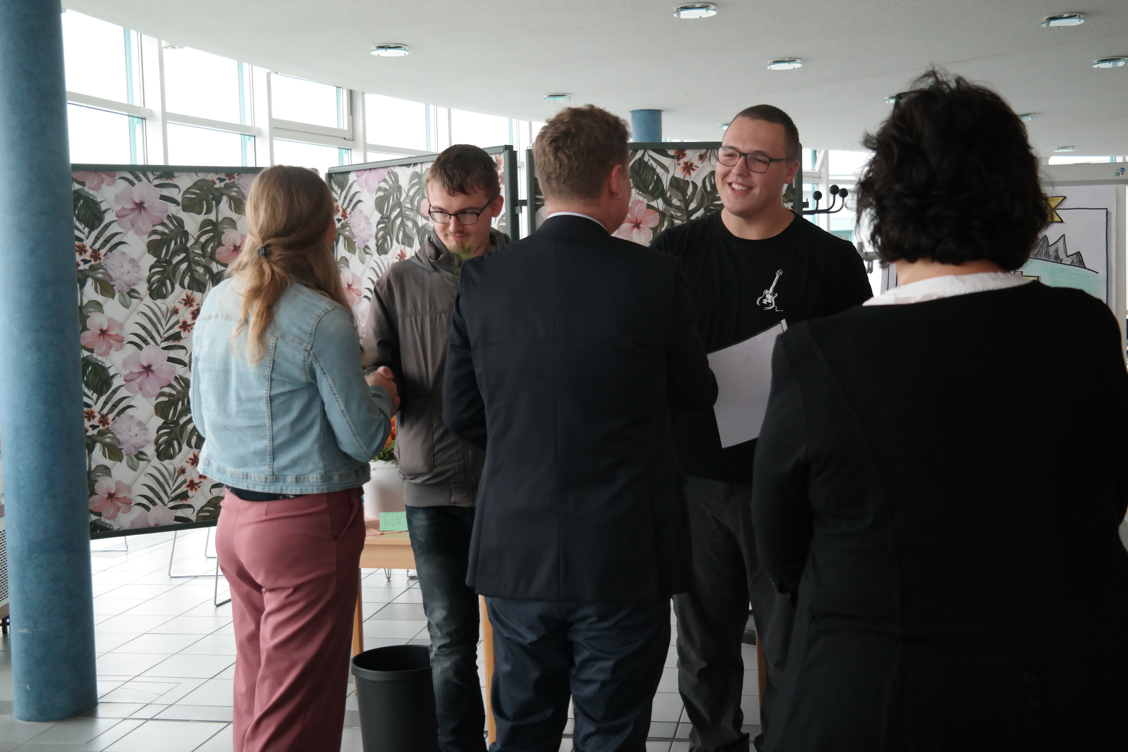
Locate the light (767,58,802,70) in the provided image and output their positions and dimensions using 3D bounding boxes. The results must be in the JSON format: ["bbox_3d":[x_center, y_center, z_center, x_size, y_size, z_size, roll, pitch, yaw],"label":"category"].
[{"bbox_3d":[1.574,-2.220,9.142,0.247,0.045,0.247,-1,4,11],"label":"light"}]

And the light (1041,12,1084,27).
[{"bbox_3d":[3.068,-2.187,7.900,0.247,0.045,0.247,-1,4,11],"label":"light"}]

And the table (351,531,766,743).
[{"bbox_3d":[-0.099,0.797,4.063,1.560,0.730,0.820,-1,4,11],"label":"table"}]

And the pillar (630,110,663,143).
[{"bbox_3d":[0.788,-0.854,11.621,0.275,3.030,0.275,-1,4,11],"label":"pillar"}]

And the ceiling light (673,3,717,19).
[{"bbox_3d":[0.749,-2.081,7.321,0.247,0.045,0.247,-1,4,11],"label":"ceiling light"}]

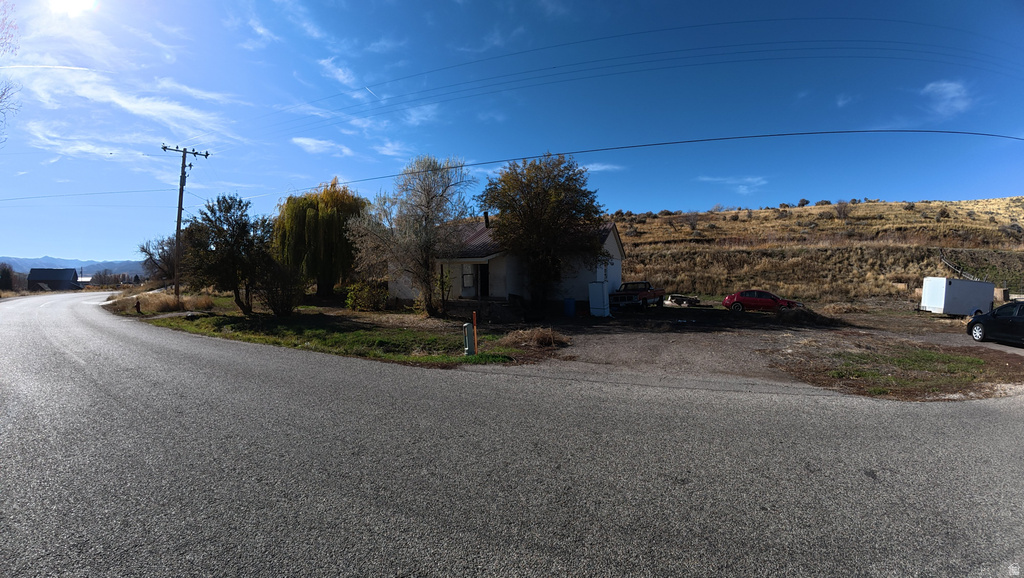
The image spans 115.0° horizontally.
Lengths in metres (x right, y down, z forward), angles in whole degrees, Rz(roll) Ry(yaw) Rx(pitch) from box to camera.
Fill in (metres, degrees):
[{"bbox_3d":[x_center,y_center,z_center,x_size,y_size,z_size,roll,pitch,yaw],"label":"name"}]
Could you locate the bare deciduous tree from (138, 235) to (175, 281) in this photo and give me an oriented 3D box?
[{"bbox_3d":[-37.830,-3.380,35.000,3.700,5.300,3.700,0,0,43],"label":"bare deciduous tree"}]

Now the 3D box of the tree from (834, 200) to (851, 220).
[{"bbox_3d":[55.740,-13.240,55.000,2.200,3.400,2.200,0,0,45],"label":"tree"}]

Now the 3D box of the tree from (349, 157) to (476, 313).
[{"bbox_3d":[-5.450,-2.800,17.700,6.300,8.500,5.800,0,0,-18],"label":"tree"}]

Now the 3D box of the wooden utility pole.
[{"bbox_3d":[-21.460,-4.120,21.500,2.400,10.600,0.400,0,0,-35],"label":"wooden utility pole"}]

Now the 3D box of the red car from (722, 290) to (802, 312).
[{"bbox_3d":[16.000,0.800,21.000,4.400,1.420,1.720,0,0,22],"label":"red car"}]

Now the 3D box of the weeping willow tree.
[{"bbox_3d":[-14.390,-3.870,24.500,6.300,9.200,6.300,0,0,-30],"label":"weeping willow tree"}]

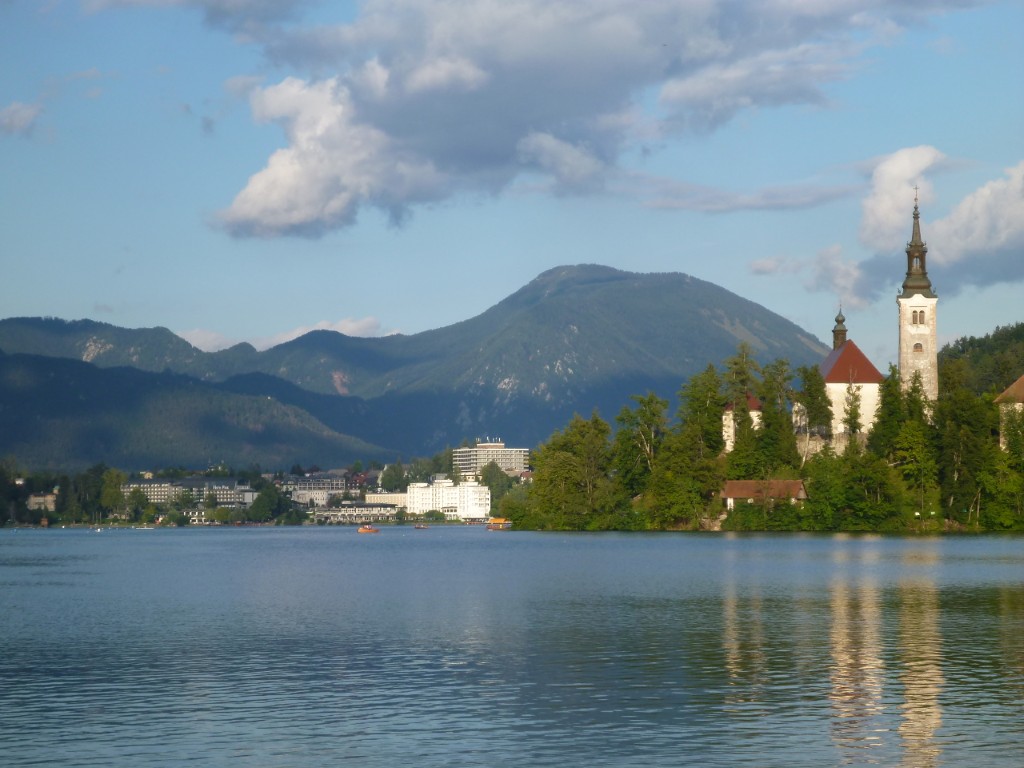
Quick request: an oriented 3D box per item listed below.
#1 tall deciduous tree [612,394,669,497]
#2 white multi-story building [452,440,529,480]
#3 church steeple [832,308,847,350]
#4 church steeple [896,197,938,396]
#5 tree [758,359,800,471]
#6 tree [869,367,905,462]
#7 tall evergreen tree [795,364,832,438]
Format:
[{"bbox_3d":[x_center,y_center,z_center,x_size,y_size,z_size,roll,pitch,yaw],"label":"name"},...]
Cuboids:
[{"bbox_3d":[27.118,13.401,643.000,11.820,23.210,11.300,0,-3,2],"label":"tall deciduous tree"},{"bbox_3d":[-15.343,55.236,2200.000,55.240,28.880,22.000,0,-3,5],"label":"white multi-story building"},{"bbox_3d":[72.931,-12.350,678.000,3.230,9.790,3.230,0,-3,3],"label":"church steeple"},{"bbox_3d":[87.333,-16.660,655.000,8.710,51.160,8.500,0,-3,4],"label":"church steeple"},{"bbox_3d":[55.278,6.741,632.000,9.130,24.060,9.000,0,-3,5],"label":"tree"},{"bbox_3d":[78.627,5.968,638.000,7.960,20.100,7.800,0,-3,5],"label":"tree"},{"bbox_3d":[63.825,3.916,645.000,8.040,16.090,7.800,0,-3,5],"label":"tall evergreen tree"}]

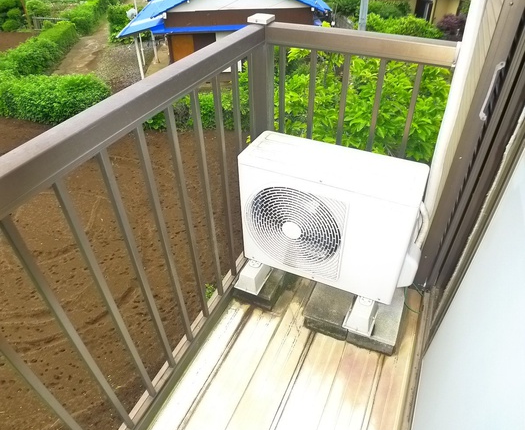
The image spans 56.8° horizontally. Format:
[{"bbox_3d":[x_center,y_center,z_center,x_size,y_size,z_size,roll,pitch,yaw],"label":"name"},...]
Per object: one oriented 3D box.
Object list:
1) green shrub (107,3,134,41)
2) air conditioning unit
[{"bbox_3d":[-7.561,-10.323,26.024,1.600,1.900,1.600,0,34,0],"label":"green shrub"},{"bbox_3d":[0.307,0.001,2.260,0.779,0.565,0.292,15,37,21],"label":"air conditioning unit"}]

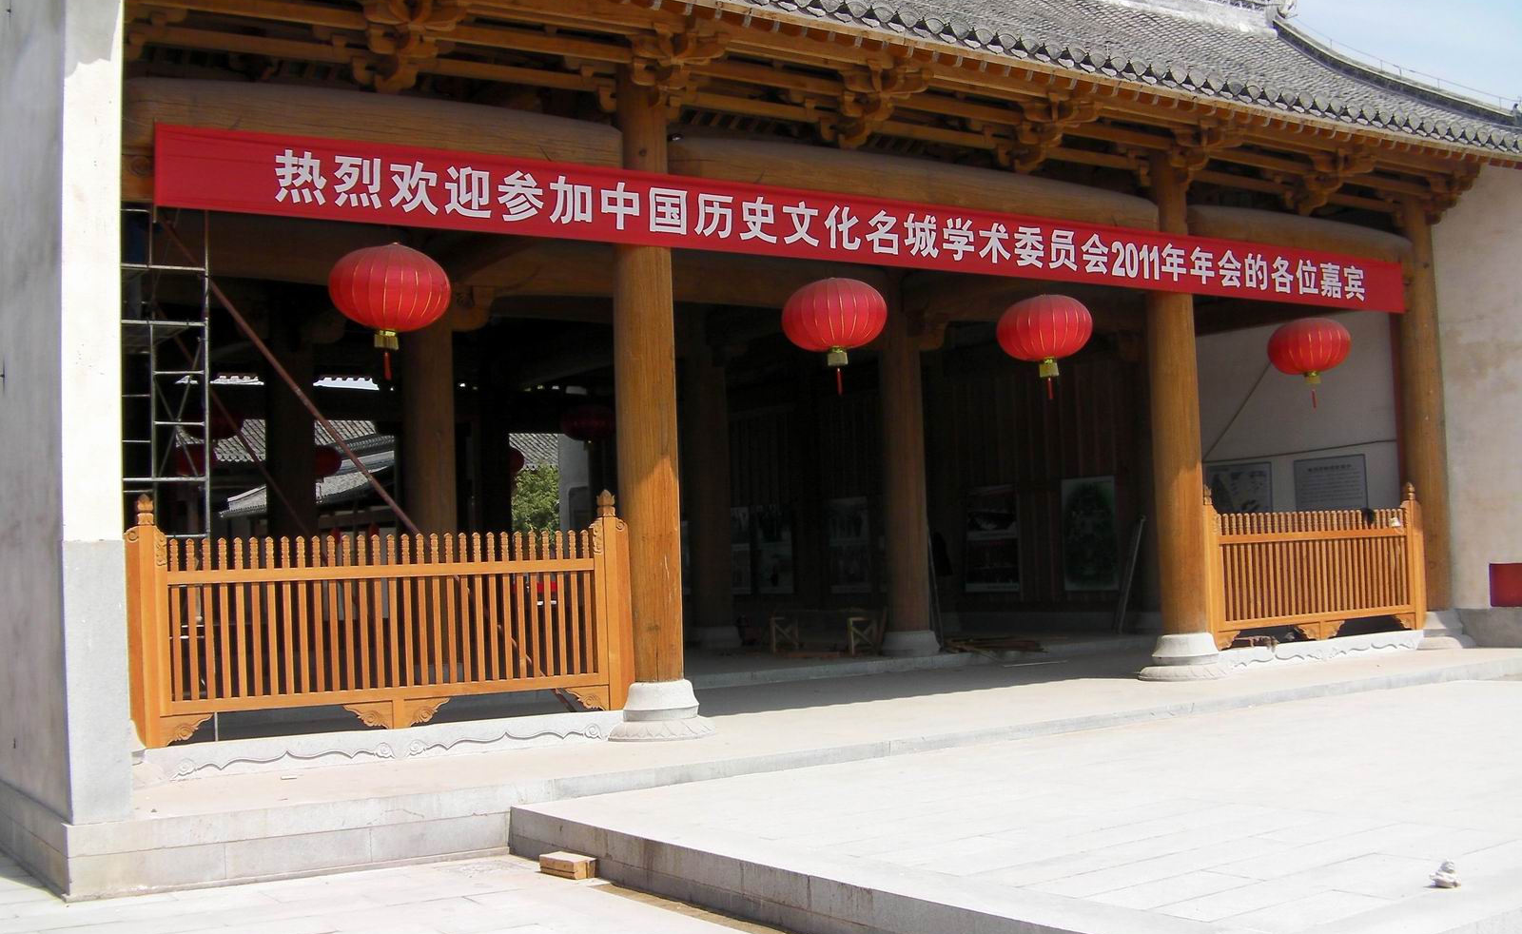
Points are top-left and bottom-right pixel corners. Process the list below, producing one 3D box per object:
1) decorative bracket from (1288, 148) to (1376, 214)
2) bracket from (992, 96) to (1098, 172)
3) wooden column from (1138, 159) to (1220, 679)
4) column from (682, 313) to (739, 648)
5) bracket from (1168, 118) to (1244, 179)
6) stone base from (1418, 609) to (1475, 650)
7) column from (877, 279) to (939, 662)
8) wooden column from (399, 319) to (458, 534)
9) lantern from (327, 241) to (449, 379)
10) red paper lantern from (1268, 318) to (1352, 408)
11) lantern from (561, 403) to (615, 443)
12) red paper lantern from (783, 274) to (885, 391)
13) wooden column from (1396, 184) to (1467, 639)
[{"bbox_3d":[5.709,-2.834,16.625,0.720,0.600,0.760,0,-4,-34],"label":"decorative bracket"},{"bbox_3d":[2.477,-2.856,14.409,0.720,0.600,0.760,0,-4,-34],"label":"bracket"},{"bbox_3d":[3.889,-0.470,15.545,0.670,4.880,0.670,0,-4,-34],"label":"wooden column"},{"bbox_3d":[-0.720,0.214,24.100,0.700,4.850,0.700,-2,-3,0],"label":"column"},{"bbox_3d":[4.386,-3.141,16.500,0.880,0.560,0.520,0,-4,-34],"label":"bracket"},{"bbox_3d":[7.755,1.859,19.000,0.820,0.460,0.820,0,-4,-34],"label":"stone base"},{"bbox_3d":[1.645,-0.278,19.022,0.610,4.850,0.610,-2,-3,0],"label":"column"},{"bbox_3d":[-3.339,-0.018,17.000,0.520,3.800,0.520,0,-4,-34],"label":"wooden column"},{"bbox_3d":[-2.713,-1.146,12.200,0.900,0.980,0.900,0,-4,-34],"label":"lantern"},{"bbox_3d":[5.912,-1.121,18.000,0.900,0.970,0.900,0,-4,-34],"label":"red paper lantern"},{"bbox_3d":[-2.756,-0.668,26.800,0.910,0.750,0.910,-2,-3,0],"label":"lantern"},{"bbox_3d":[0.590,-1.057,13.378,0.850,0.930,0.850,-2,-3,0],"label":"red paper lantern"},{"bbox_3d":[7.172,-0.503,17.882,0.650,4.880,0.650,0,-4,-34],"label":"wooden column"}]

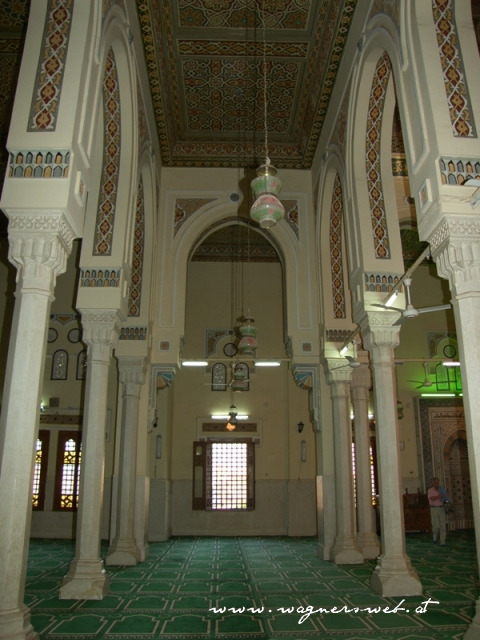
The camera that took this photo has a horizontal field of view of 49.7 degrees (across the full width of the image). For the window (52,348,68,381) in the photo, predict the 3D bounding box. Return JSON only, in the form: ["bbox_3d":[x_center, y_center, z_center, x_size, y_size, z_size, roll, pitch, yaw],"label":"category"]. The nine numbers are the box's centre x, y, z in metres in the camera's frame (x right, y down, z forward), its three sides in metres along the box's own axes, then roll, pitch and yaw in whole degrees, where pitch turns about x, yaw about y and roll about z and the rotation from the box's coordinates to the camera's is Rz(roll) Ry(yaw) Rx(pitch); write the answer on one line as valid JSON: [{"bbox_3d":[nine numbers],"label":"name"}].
[{"bbox_3d":[-5.592,1.387,16.040,0.540,0.957,0.100,1,-18,-2],"label":"window"}]

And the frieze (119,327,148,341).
[{"bbox_3d":[-2.411,0.302,11.644,0.695,0.325,0.080,1,-18,-2],"label":"frieze"}]

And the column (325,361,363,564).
[{"bbox_3d":[2.222,2.965,11.292,0.650,4.205,0.650,1,-18,-2],"label":"column"}]

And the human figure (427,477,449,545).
[{"bbox_3d":[5.107,4.926,13.387,0.530,1.710,0.360,3,-18,-11],"label":"human figure"}]

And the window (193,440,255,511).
[{"bbox_3d":[-0.544,5.001,16.679,2.027,2.189,0.160,1,-18,-2],"label":"window"}]

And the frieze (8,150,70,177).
[{"bbox_3d":[-2.170,-1.684,5.629,0.654,0.317,0.080,0,-17,-2],"label":"frieze"}]

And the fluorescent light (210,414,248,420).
[{"bbox_3d":[-0.321,3.126,16.600,1.200,0.120,0.100,0,-17,-2],"label":"fluorescent light"}]

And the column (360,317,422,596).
[{"bbox_3d":[2.314,2.020,8.229,0.620,4.141,0.620,0,-17,-2],"label":"column"}]

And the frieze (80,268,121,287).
[{"bbox_3d":[-2.318,-0.697,8.629,0.640,0.310,0.080,0,-17,-2],"label":"frieze"}]

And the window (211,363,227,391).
[{"bbox_3d":[-0.723,1.945,17.680,0.549,0.970,0.100,1,-18,-2],"label":"window"}]

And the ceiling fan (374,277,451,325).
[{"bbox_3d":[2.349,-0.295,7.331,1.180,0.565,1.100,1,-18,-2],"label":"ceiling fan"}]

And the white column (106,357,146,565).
[{"bbox_3d":[-2.379,2.923,11.153,0.620,4.209,0.620,0,-17,-2],"label":"white column"}]

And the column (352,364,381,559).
[{"bbox_3d":[2.658,3.088,11.639,0.600,4.126,0.600,0,-17,-2],"label":"column"}]

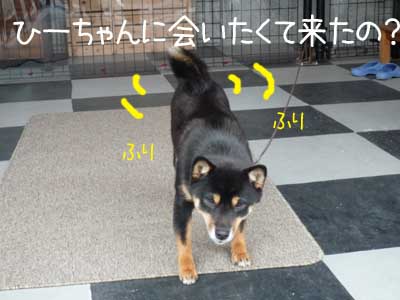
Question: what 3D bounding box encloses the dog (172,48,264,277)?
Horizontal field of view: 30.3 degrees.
[{"bbox_3d":[0.024,0.003,1.766,0.208,0.425,0.605,-3,15,-5],"label":"dog"}]

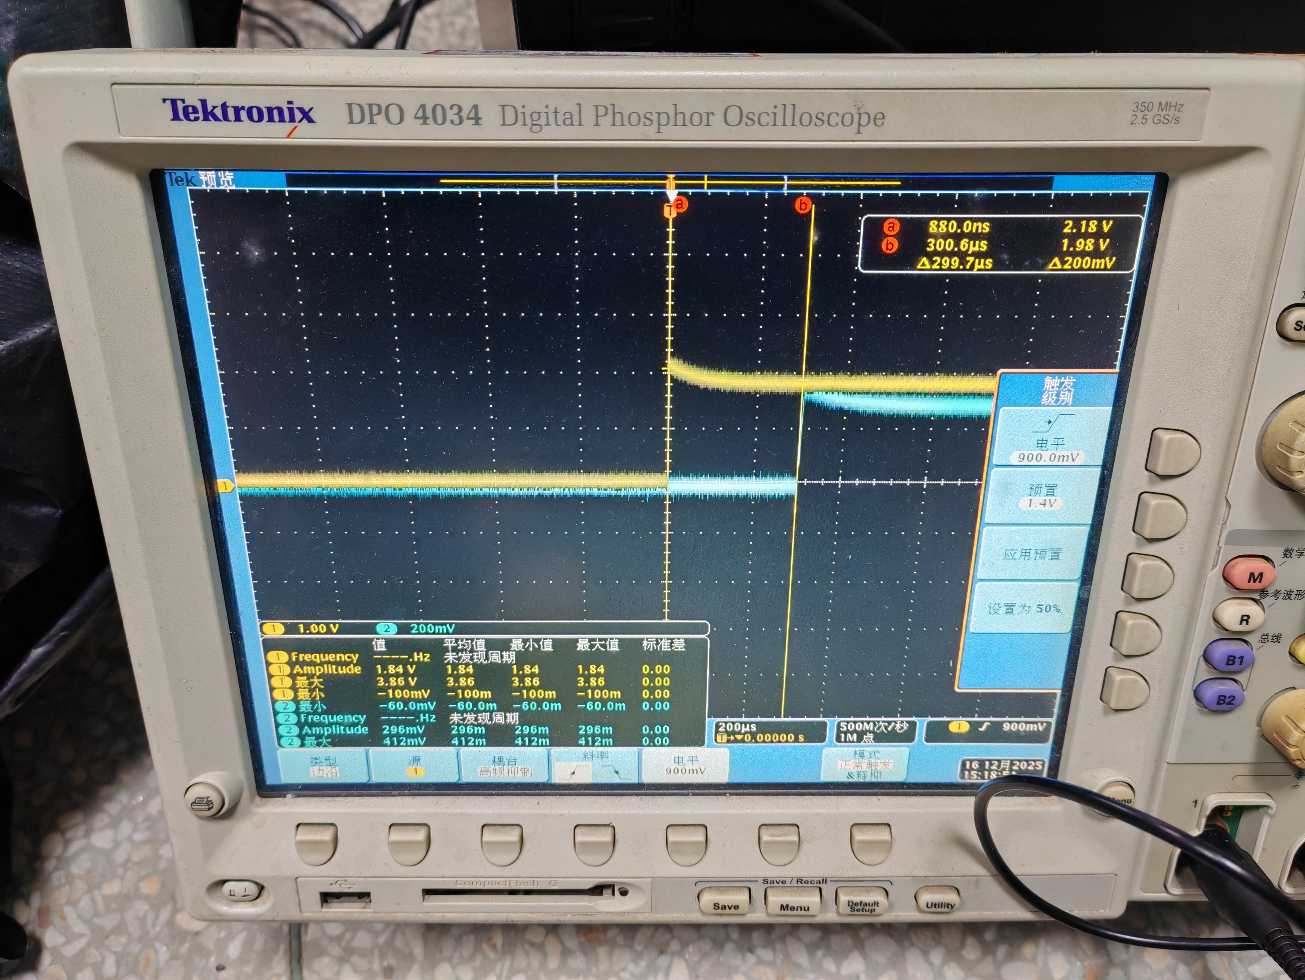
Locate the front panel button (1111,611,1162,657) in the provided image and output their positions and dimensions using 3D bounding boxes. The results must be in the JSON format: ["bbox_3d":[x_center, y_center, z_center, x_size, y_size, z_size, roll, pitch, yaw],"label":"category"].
[{"bbox_3d":[0.116,0.034,0.244,0.009,0.010,0.005,0,22,-1],"label":"front panel button"}]

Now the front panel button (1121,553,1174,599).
[{"bbox_3d":[0.117,0.020,0.240,0.011,0.011,0.004,2,22,5],"label":"front panel button"}]

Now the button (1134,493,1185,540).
[{"bbox_3d":[0.117,0.006,0.234,0.011,0.011,0.004,2,22,5],"label":"button"}]

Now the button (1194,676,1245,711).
[{"bbox_3d":[0.141,0.051,0.253,0.012,0.008,0.003,0,22,-1],"label":"button"}]

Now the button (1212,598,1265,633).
[{"bbox_3d":[0.141,0.030,0.244,0.012,0.008,0.003,0,22,-1],"label":"button"}]

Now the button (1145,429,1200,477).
[{"bbox_3d":[0.117,-0.008,0.228,0.011,0.011,0.004,2,22,5],"label":"button"}]

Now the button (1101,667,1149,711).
[{"bbox_3d":[0.116,0.049,0.250,0.009,0.010,0.005,0,22,-1],"label":"button"}]

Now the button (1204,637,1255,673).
[{"bbox_3d":[0.141,0.041,0.249,0.012,0.008,0.003,0,22,-1],"label":"button"}]

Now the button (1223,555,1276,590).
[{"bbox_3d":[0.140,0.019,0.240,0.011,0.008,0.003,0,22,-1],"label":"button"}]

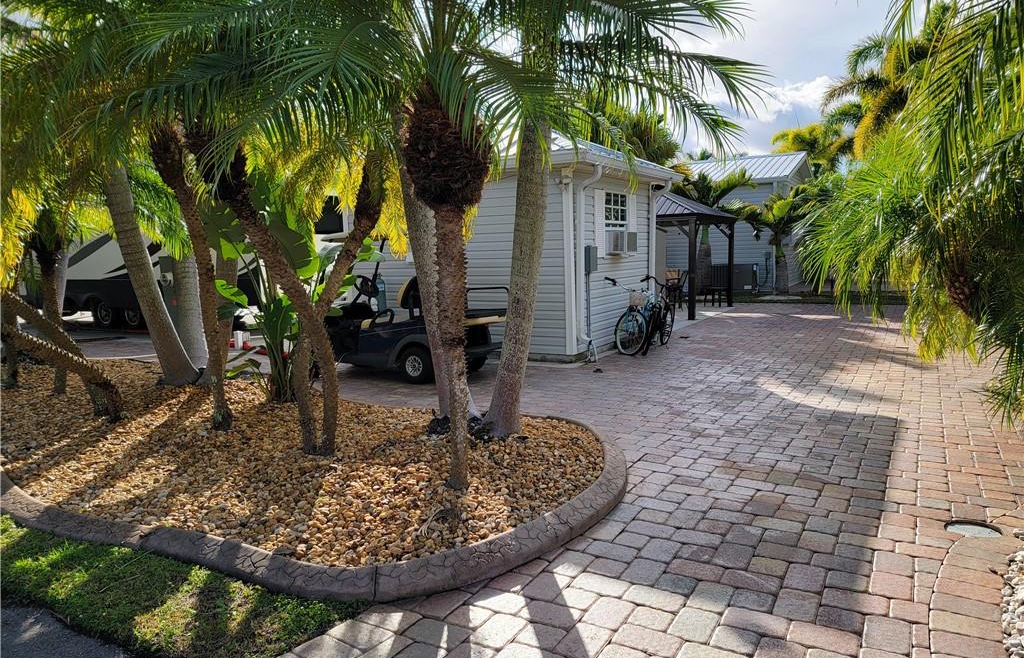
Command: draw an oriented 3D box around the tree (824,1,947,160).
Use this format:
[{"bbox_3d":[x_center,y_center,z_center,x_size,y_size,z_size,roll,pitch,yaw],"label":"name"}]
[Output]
[{"bbox_3d":[11.666,-5.382,22.000,4.200,8.500,4.200,2,7,30],"label":"tree"}]

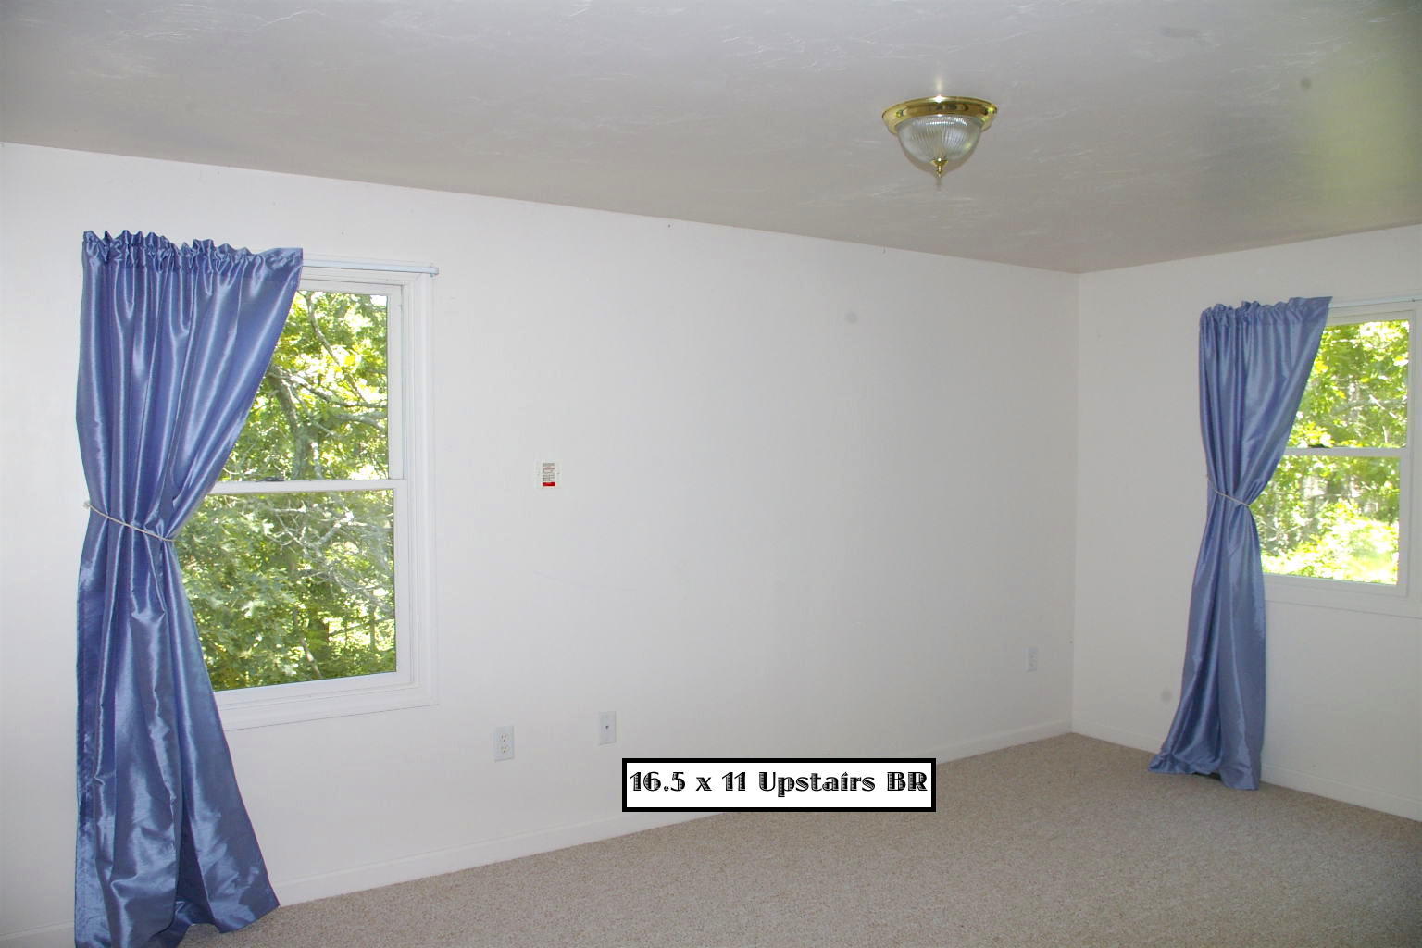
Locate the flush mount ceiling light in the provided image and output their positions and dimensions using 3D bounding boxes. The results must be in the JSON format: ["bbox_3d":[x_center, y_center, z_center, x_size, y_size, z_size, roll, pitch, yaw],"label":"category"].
[{"bbox_3d":[0.568,-0.819,2.628,0.284,0.165,0.284,0,2,0],"label":"flush mount ceiling light"}]

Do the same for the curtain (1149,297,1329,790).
[{"bbox_3d":[2.243,0.311,4.447,0.220,2.030,0.670,-1,2,-33],"label":"curtain"}]

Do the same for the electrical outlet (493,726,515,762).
[{"bbox_3d":[-0.713,0.928,3.676,0.071,0.116,0.009,-1,2,-33],"label":"electrical outlet"}]

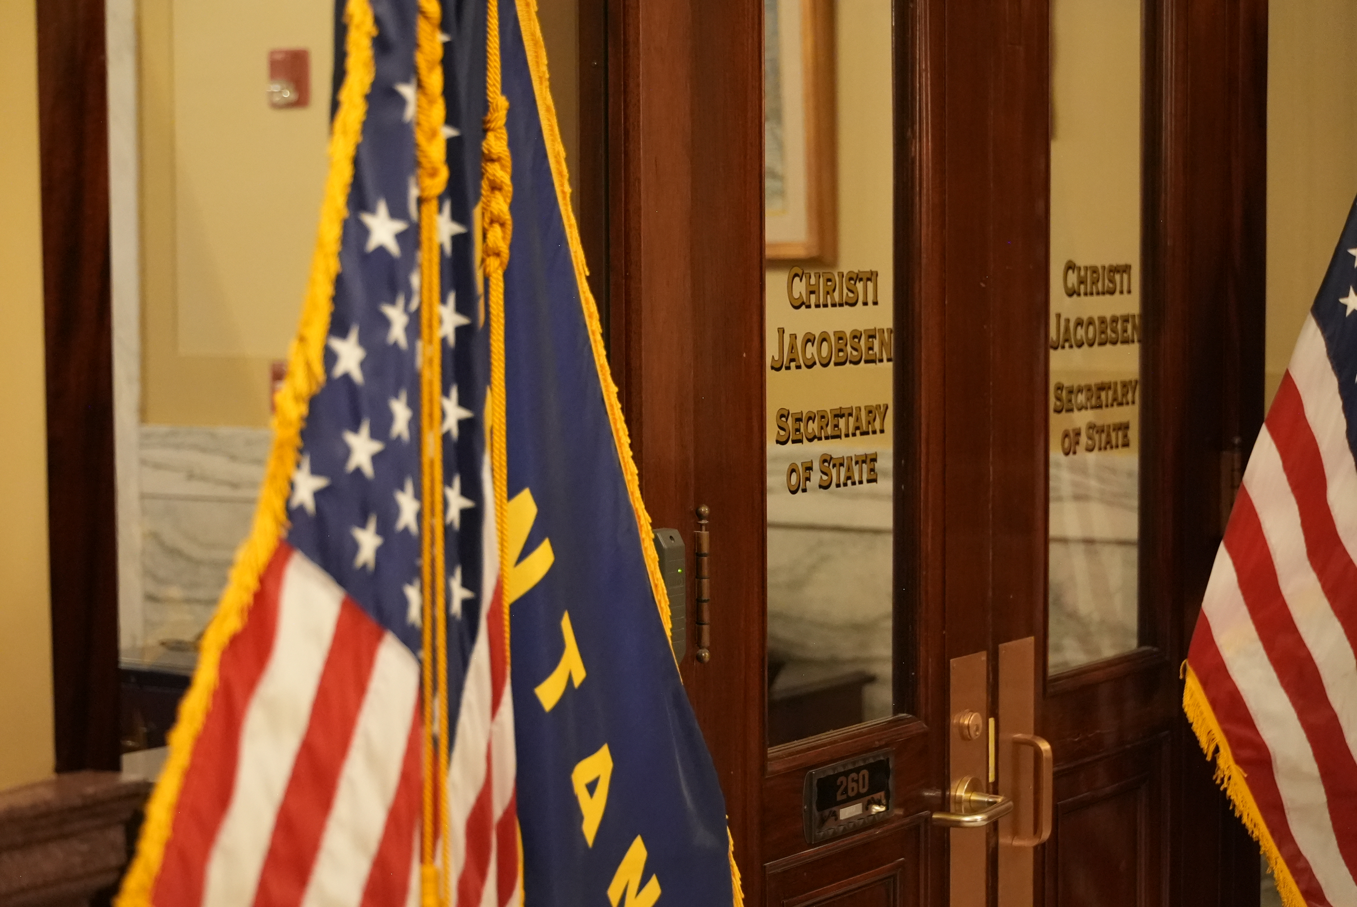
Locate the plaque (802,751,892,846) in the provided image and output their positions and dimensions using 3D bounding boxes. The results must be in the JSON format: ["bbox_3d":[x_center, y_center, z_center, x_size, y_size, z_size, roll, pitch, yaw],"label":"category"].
[{"bbox_3d":[0.207,0.412,3.691,0.016,0.084,0.192,3,5,34],"label":"plaque"}]

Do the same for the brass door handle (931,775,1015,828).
[{"bbox_3d":[0.377,0.445,3.894,0.072,0.054,0.139,3,5,34],"label":"brass door handle"}]

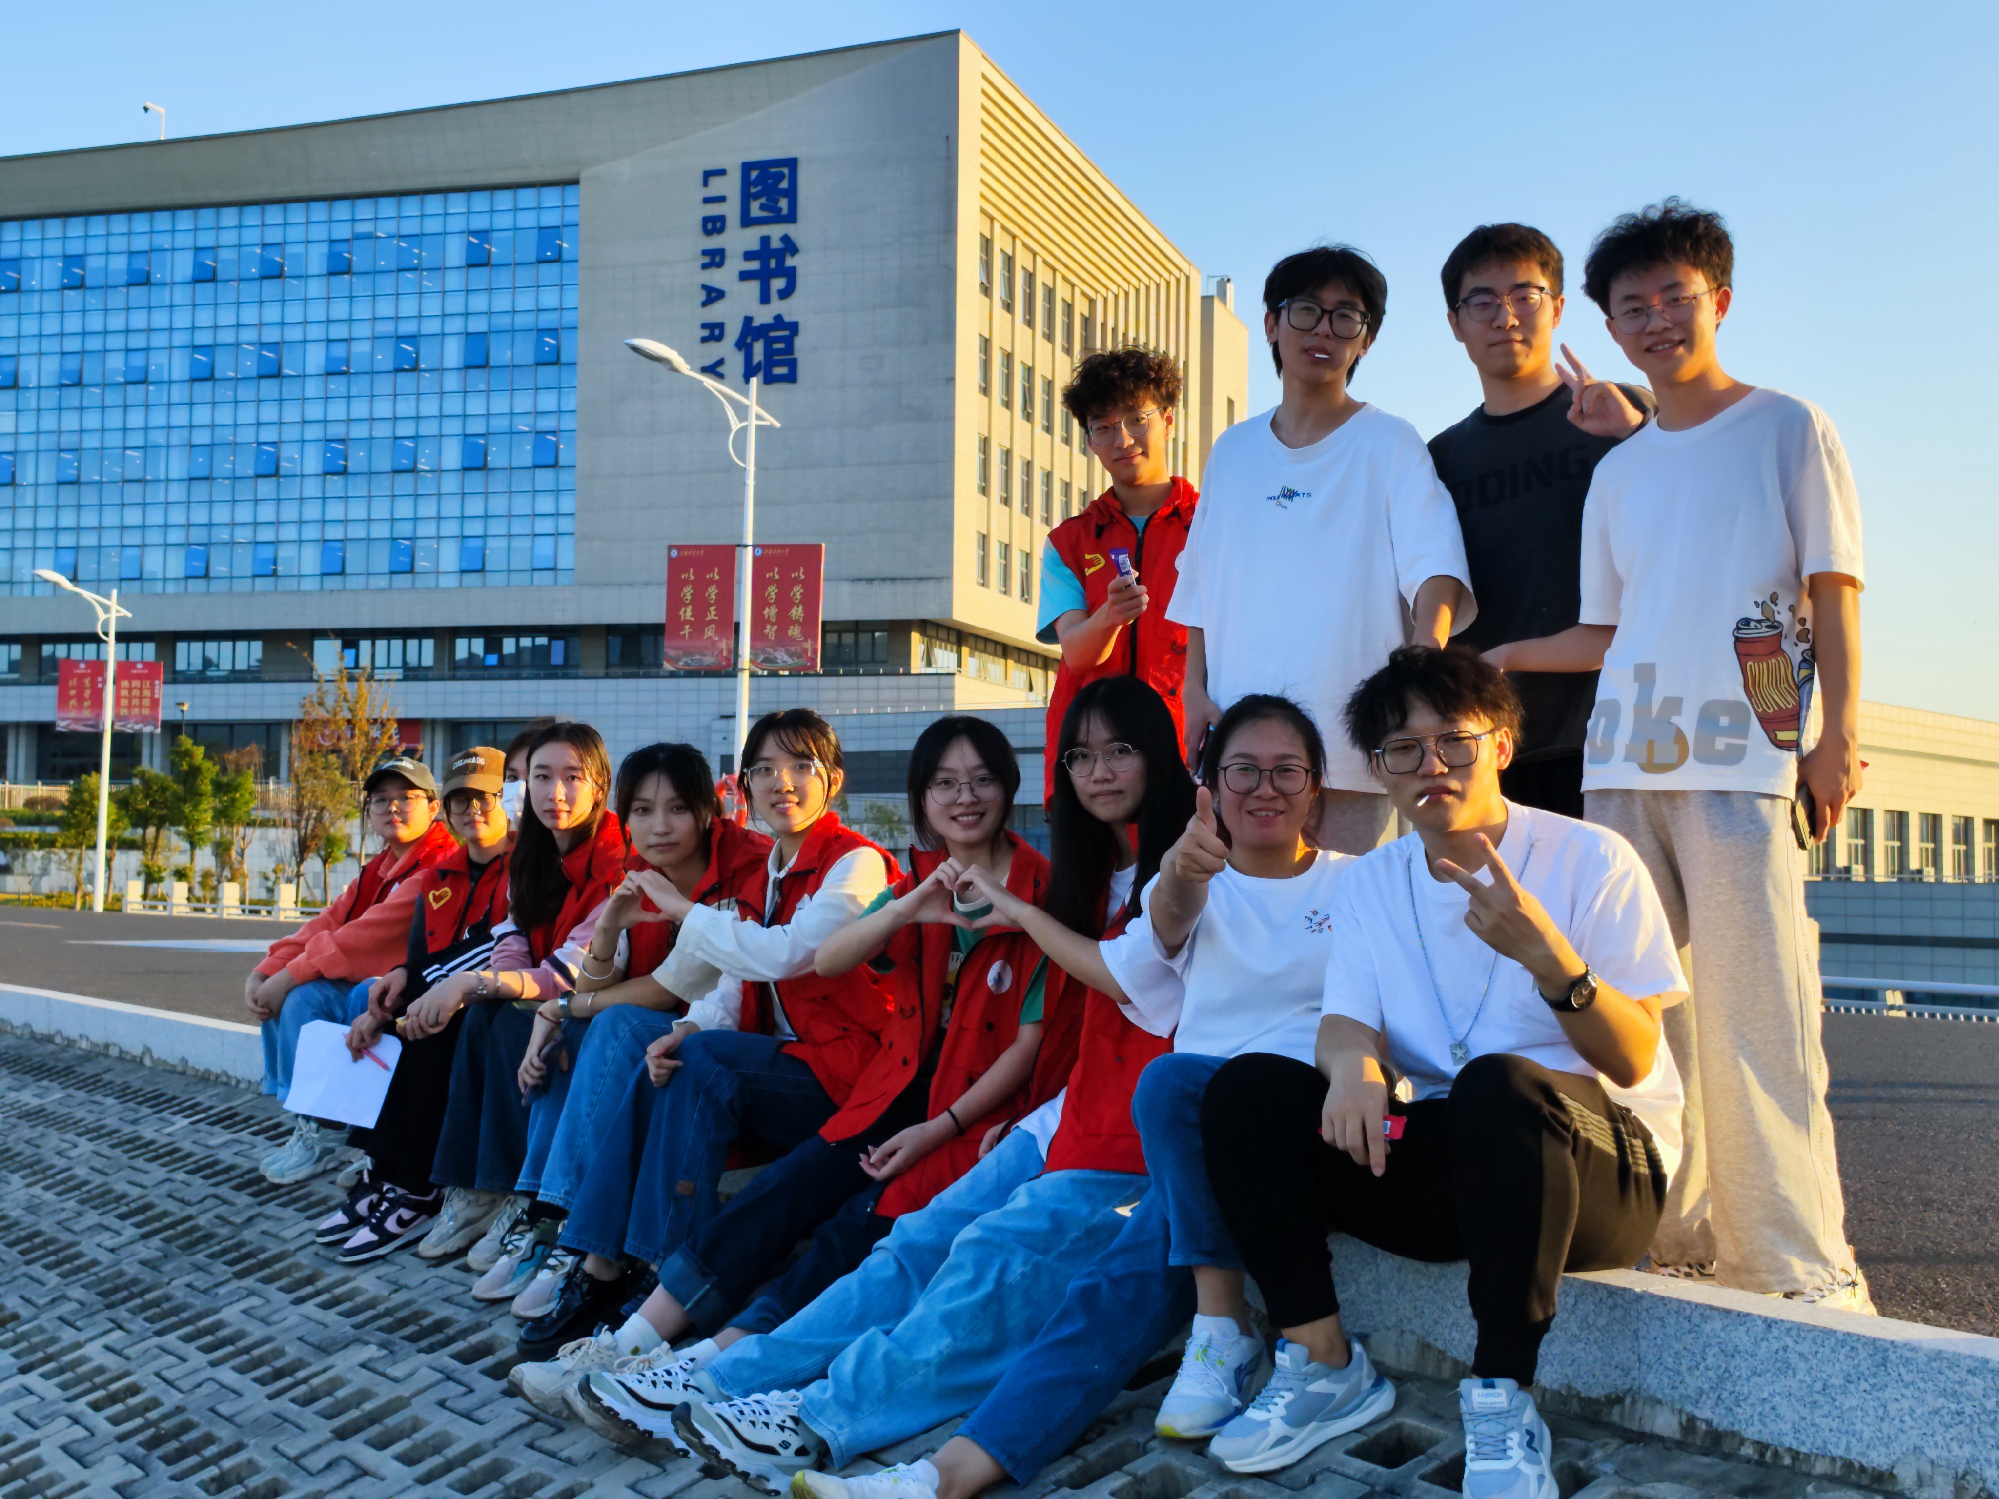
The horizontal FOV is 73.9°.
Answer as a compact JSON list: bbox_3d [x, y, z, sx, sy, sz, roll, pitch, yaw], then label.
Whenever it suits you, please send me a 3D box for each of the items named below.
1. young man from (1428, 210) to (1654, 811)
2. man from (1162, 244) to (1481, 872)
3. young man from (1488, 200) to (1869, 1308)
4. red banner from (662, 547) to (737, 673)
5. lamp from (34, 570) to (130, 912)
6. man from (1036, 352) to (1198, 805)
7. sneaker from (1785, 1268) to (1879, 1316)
[{"bbox_3d":[0.905,0.001,2.264,0.500,1.770,0.370,-1,-3,21],"label":"young man"},{"bbox_3d":[0.585,-0.005,2.404,0.540,1.790,0.360,0,-3,14],"label":"man"},{"bbox_3d":[1.045,0.018,2.053,0.560,1.715,0.360,-1,-4,27],"label":"young man"},{"bbox_3d":[-4.154,-1.964,18.400,0.980,1.740,0.050,0,-3,5],"label":"red banner"},{"bbox_3d":[-22.189,-0.213,32.110,2.000,8.200,0.350,1,-3,-11],"label":"lamp"},{"bbox_3d":[0.264,0.050,2.702,0.500,1.705,0.380,0,-3,7],"label":"man"},{"bbox_3d":[1.205,0.818,1.979,0.115,0.115,0.290,1,-3,-9],"label":"sneaker"}]

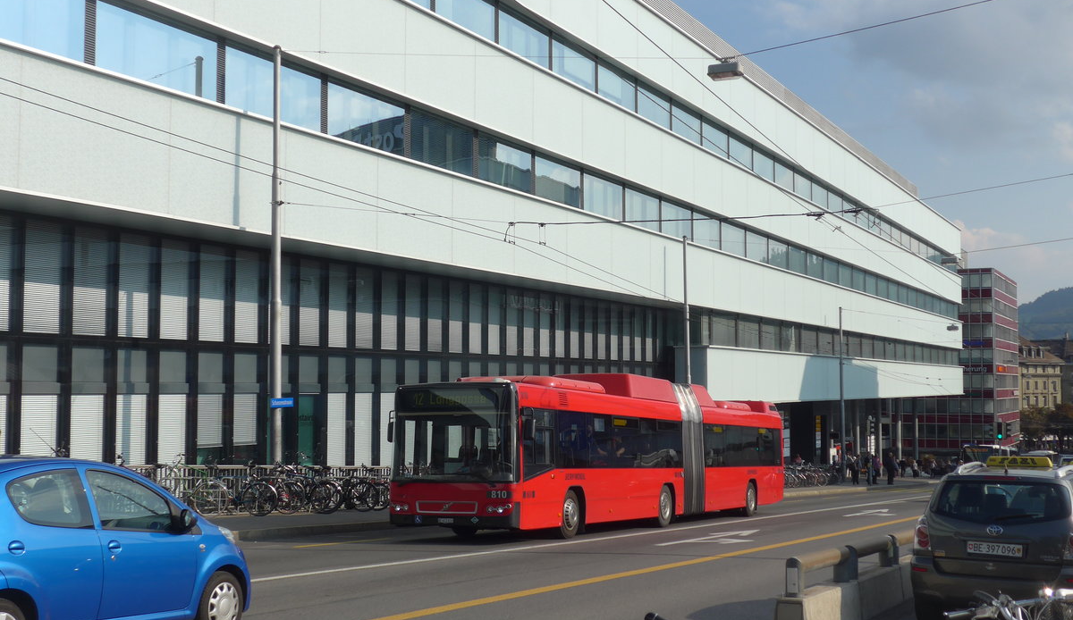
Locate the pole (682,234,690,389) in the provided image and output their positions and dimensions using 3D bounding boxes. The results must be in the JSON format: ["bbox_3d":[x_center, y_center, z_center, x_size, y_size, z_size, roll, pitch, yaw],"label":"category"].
[{"bbox_3d":[6.367,2.300,57.303,0.260,10.850,0.260,-2,-4,25],"label":"pole"}]

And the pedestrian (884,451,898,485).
[{"bbox_3d":[19.204,8.621,74.049,0.550,1.750,0.360,3,-4,-40],"label":"pedestrian"}]

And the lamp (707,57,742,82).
[{"bbox_3d":[3.702,-4.718,26.700,0.660,0.360,0.380,-1,-4,25],"label":"lamp"}]

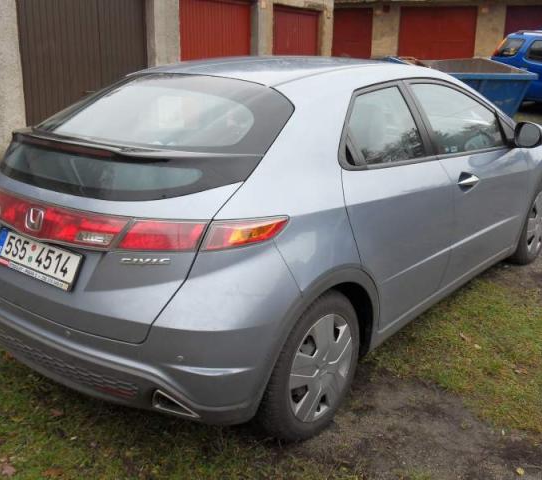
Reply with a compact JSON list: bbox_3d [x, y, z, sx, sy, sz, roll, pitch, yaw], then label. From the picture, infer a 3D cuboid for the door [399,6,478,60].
[{"bbox_3d":[5.222,-6.280,22.180,2.350,2.100,0.080,5,18,14],"label":"door"}]

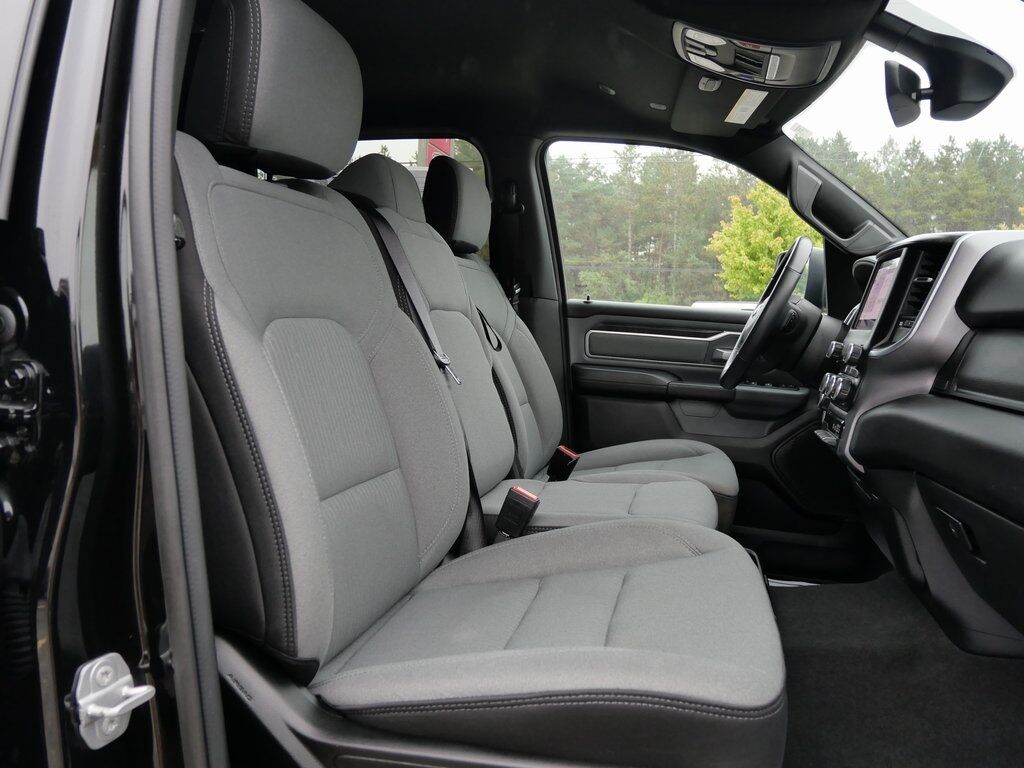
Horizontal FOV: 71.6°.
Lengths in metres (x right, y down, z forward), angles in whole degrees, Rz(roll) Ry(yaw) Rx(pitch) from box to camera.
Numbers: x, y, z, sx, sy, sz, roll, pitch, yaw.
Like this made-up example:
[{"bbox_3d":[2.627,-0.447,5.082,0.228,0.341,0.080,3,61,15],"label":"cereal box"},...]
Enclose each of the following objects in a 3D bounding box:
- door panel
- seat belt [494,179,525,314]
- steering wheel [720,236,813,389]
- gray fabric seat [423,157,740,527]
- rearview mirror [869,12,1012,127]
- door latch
[{"bbox_3d":[0.589,0.132,2.033,0.930,0.710,0.140,2,5,14],"label":"door panel"},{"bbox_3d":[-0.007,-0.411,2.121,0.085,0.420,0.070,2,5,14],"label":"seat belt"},{"bbox_3d":[0.586,-0.160,1.629,0.100,0.380,0.380,28,10,11],"label":"steering wheel"},{"bbox_3d":[0.153,-0.067,1.745,0.820,1.000,0.540,2,5,14],"label":"gray fabric seat"},{"bbox_3d":[0.686,-0.513,1.153,0.190,0.160,0.250,3,5,26],"label":"rearview mirror"},{"bbox_3d":[-0.315,0.249,0.558,0.034,0.067,0.050,2,5,14],"label":"door latch"}]

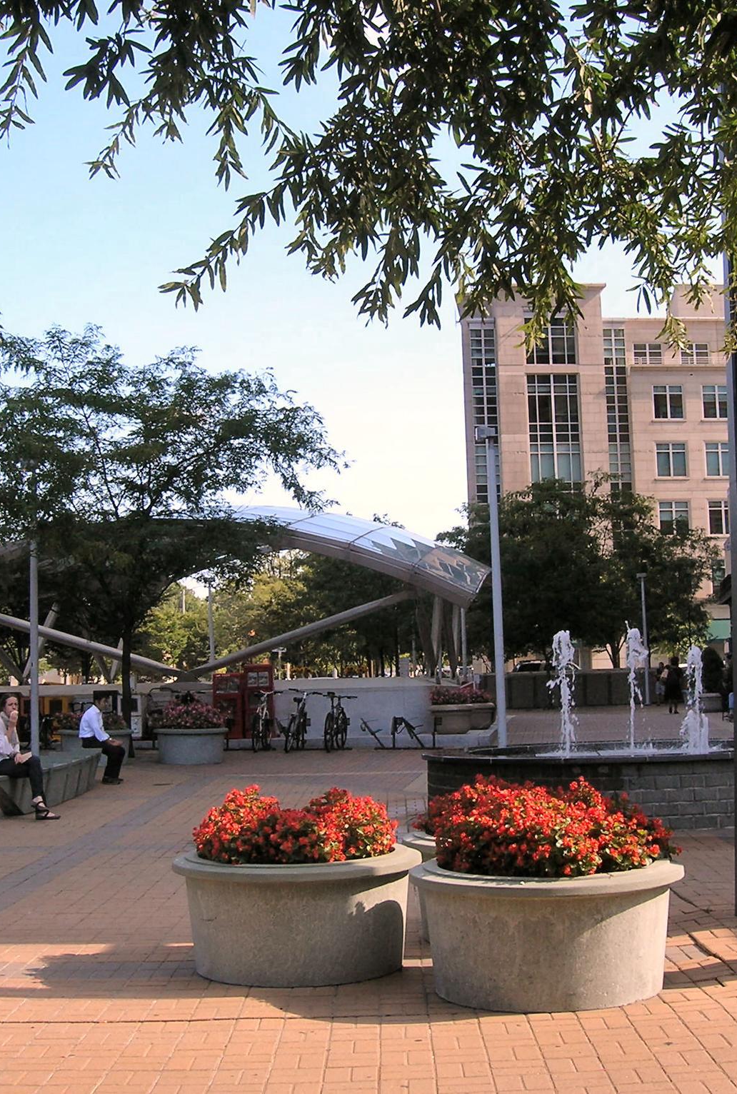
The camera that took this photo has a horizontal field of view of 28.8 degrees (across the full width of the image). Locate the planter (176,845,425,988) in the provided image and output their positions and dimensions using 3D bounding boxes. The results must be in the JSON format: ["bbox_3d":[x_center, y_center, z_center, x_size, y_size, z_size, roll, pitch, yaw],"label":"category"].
[{"bbox_3d":[-0.350,1.820,7.220,1.240,0.560,1.240,-2,-5,0],"label":"planter"}]

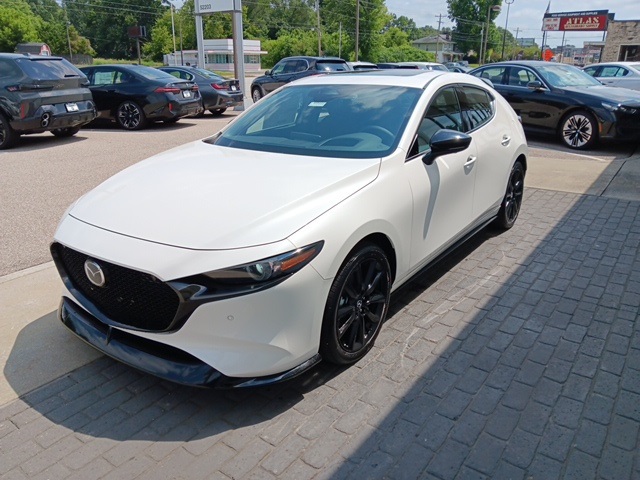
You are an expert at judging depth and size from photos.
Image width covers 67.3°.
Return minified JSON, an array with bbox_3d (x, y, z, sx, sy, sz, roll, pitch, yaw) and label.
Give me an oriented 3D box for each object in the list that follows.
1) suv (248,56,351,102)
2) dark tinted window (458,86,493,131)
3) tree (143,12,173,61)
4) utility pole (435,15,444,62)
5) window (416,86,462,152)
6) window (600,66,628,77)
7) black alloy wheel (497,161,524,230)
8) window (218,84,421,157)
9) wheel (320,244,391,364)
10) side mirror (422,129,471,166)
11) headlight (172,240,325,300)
[{"bbox_3d":[-0.880,-6.380,19.300,1.970,1.740,4.880,-16,25,-37],"label":"suv"},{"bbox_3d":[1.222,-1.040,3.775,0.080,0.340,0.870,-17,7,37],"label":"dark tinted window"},{"bbox_3d":[-26.206,-33.021,78.000,5.200,7.200,5.200,-8,21,-20],"label":"tree"},{"bbox_3d":[20.126,-32.718,81.702,1.700,10.300,0.400,4,20,12],"label":"utility pole"},{"bbox_3d":[0.791,-0.826,3.213,0.080,0.390,0.970,-17,5,40],"label":"window"},{"bbox_3d":[10.844,-6.204,17.700,0.950,0.360,0.140,5,20,13],"label":"window"},{"bbox_3d":[1.747,-0.429,4.575,0.220,0.650,0.650,14,24,34],"label":"black alloy wheel"},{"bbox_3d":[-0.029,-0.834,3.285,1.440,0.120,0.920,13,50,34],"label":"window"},{"bbox_3d":[0.138,0.305,2.495,0.225,0.650,0.650,13,23,34],"label":"wheel"},{"bbox_3d":[0.777,-0.571,2.921,0.230,0.190,0.180,13,23,34],"label":"side mirror"},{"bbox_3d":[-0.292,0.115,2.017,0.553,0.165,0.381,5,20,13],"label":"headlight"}]

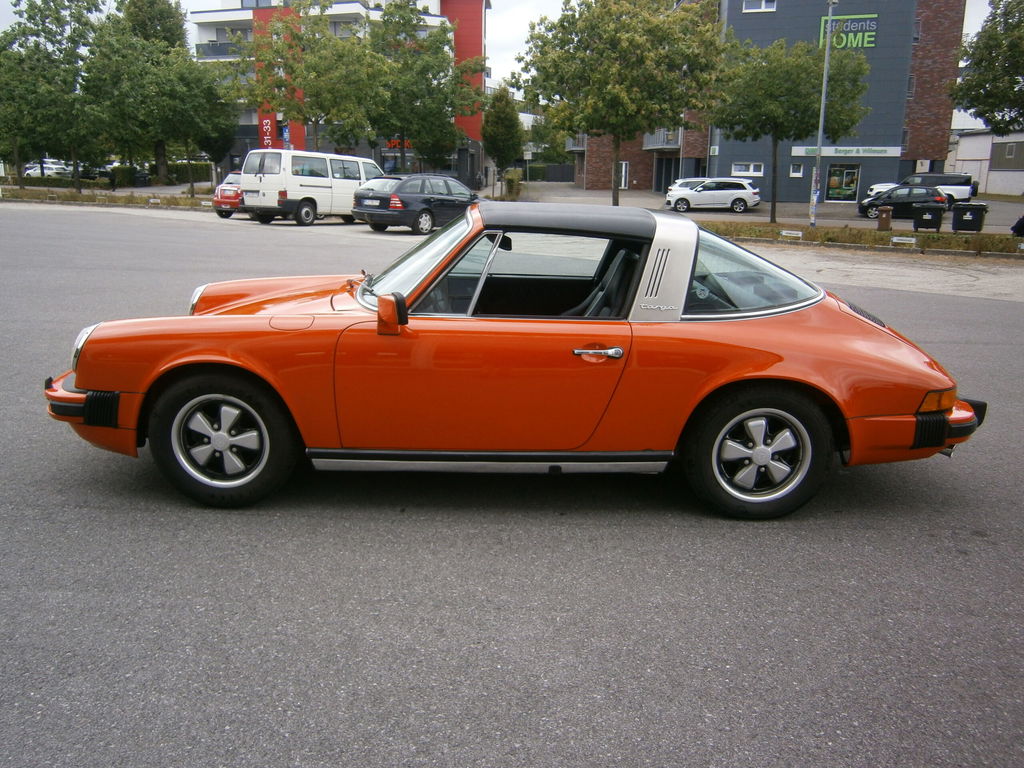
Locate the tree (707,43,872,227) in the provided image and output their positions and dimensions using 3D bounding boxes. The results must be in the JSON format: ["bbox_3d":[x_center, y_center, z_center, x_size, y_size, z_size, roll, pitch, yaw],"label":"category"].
[{"bbox_3d":[11.355,-10.373,31.932,5.900,7.190,5.900,1,15,0],"label":"tree"}]

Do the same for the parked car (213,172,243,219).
[{"bbox_3d":[-7.832,-6.189,25.187,1.690,1.430,3.700,10,17,29],"label":"parked car"}]

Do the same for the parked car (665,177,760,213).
[{"bbox_3d":[10.117,-9.627,39.200,5.060,1.740,1.970,3,15,6],"label":"parked car"}]

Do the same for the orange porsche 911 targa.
[{"bbox_3d":[-0.059,-0.267,3.873,4.290,1.310,1.650,1,15,0],"label":"orange porsche 911 targa"}]

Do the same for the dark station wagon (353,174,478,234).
[{"bbox_3d":[-2.305,-4.937,20.954,1.740,1.465,4.540,10,17,29],"label":"dark station wagon"}]

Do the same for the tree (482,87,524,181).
[{"bbox_3d":[-0.479,-13.361,43.000,2.300,6.200,2.300,1,15,0],"label":"tree"}]

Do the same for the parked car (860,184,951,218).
[{"bbox_3d":[18.272,-8.550,36.000,4.000,1.530,1.720,9,17,26],"label":"parked car"}]

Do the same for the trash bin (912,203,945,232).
[{"bbox_3d":[15.683,-6.288,29.000,1.240,1.170,0.850,7,16,21],"label":"trash bin"}]

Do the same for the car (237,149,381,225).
[{"bbox_3d":[-5.163,-5.579,21.864,1.840,1.940,4.780,13,19,36],"label":"car"}]

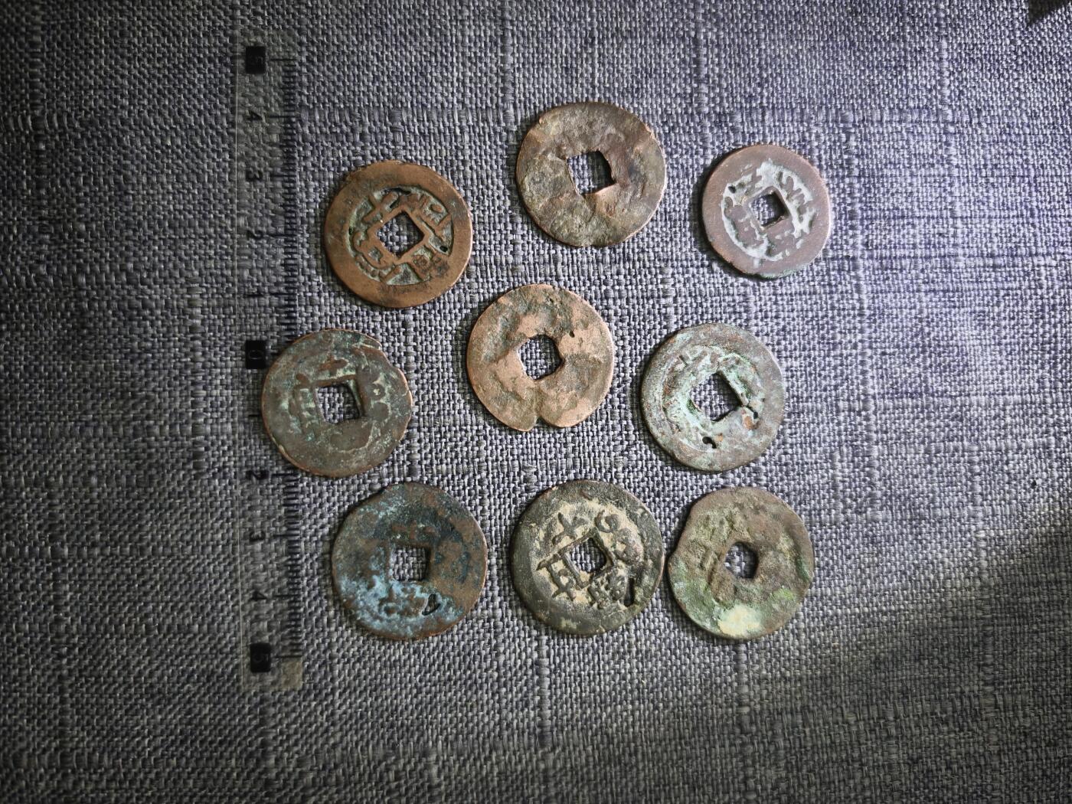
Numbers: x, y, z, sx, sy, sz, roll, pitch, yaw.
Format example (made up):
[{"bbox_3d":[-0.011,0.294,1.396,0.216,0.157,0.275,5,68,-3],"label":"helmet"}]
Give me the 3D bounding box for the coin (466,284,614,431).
[{"bbox_3d":[0.001,-0.008,0.123,0.026,0.002,0.026,0,88,-7],"label":"coin"}]

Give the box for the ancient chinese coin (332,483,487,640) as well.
[{"bbox_3d":[-0.021,0.027,0.119,0.026,0.002,0.026,0,88,-7],"label":"ancient chinese coin"}]

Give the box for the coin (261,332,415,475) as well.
[{"bbox_3d":[-0.033,0.000,0.119,0.025,0.002,0.025,0,88,-7],"label":"coin"}]

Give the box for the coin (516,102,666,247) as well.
[{"bbox_3d":[0.010,-0.040,0.125,0.026,0.002,0.026,0,88,-7],"label":"coin"}]

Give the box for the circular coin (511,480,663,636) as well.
[{"bbox_3d":[0.009,0.027,0.123,0.027,0.002,0.027,0,88,-7],"label":"circular coin"}]

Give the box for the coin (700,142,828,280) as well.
[{"bbox_3d":[0.042,-0.035,0.129,0.025,0.002,0.025,0,88,-7],"label":"coin"}]

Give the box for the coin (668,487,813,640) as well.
[{"bbox_3d":[0.036,0.029,0.126,0.027,0.002,0.027,0,88,-7],"label":"coin"}]

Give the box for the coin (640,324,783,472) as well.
[{"bbox_3d":[0.032,-0.001,0.126,0.027,0.002,0.027,0,88,-7],"label":"coin"}]

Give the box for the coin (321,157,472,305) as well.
[{"bbox_3d":[-0.023,-0.029,0.121,0.025,0.002,0.025,0,88,-7],"label":"coin"}]

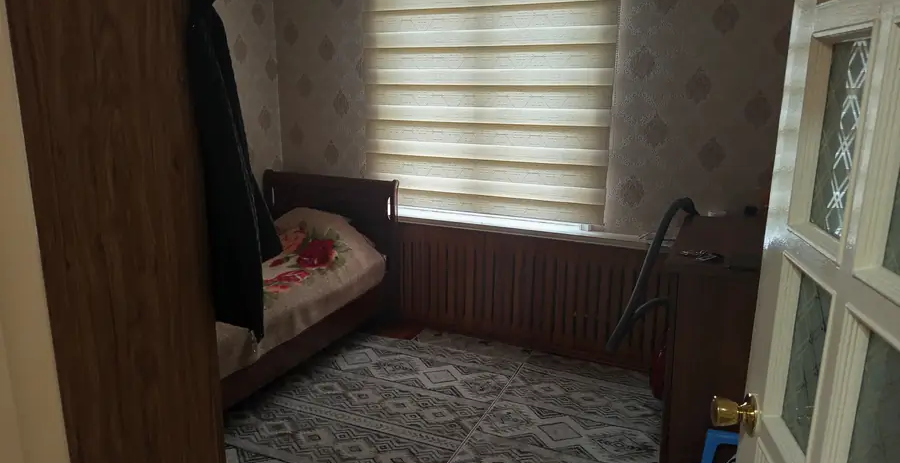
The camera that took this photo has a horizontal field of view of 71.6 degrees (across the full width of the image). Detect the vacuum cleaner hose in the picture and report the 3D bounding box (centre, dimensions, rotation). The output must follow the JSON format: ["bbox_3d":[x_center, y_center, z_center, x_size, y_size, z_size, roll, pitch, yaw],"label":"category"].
[{"bbox_3d":[0.928,0.222,2.901,0.367,0.788,0.220,6,13,23],"label":"vacuum cleaner hose"}]

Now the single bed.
[{"bbox_3d":[-1.155,0.295,3.023,0.950,0.925,2.060,6,13,24],"label":"single bed"}]

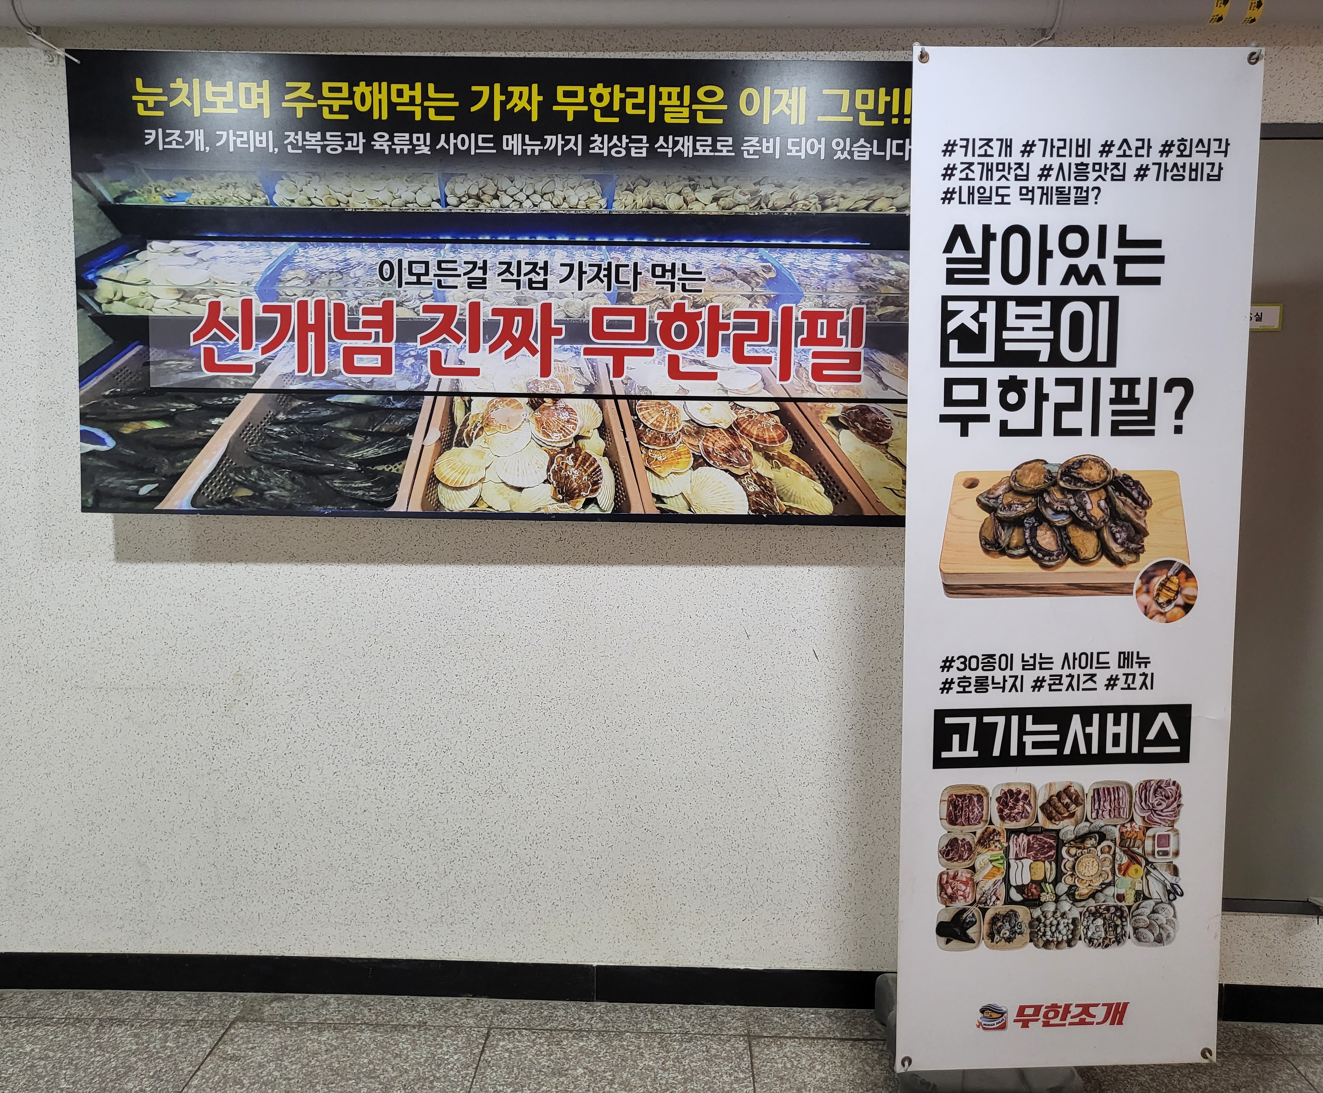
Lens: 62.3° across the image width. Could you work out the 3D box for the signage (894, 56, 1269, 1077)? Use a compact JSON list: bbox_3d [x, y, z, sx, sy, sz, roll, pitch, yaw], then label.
[{"bbox_3d":[0.723,0.059,1.931,0.600,1.800,0.030,-1,6,-3],"label":"signage"}]

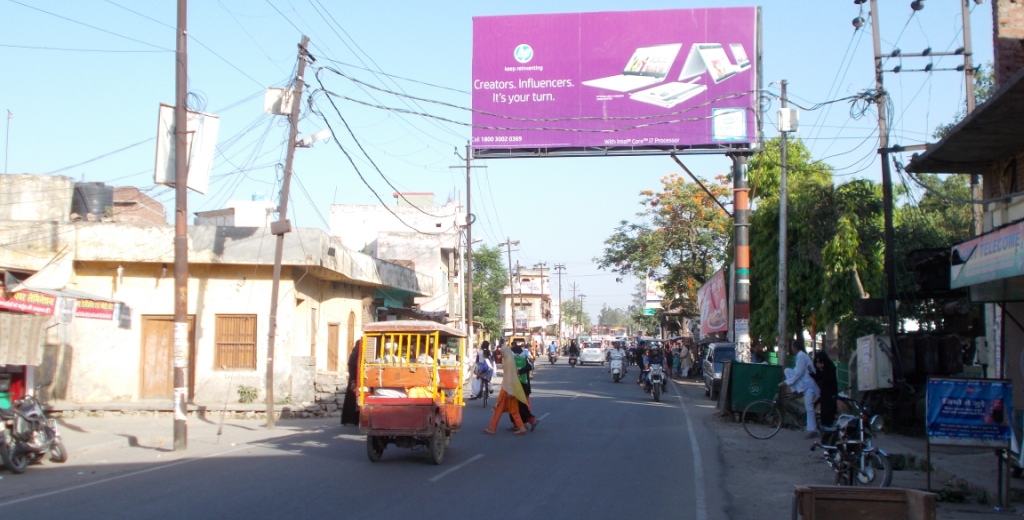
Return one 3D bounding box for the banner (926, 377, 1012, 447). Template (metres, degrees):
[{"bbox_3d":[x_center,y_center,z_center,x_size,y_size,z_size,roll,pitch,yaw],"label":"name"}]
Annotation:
[{"bbox_3d":[4.288,1.430,10.824,0.810,0.660,0.060,0,-4,2],"label":"banner"}]

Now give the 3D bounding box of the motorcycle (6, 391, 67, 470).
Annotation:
[{"bbox_3d":[-6.170,2.175,15.085,0.720,1.070,1.960,0,-4,6],"label":"motorcycle"}]

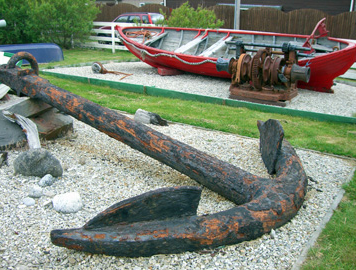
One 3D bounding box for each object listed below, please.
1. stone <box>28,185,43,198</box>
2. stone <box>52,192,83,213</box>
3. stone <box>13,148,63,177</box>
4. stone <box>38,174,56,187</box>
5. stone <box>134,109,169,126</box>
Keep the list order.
[{"bbox_3d":[-1.270,0.509,3.532,0.120,0.113,0.102,-7,19,-21],"label":"stone"},{"bbox_3d":[-0.920,0.566,3.304,0.241,0.146,0.193,-5,18,-17],"label":"stone"},{"bbox_3d":[-1.422,0.285,4.044,0.476,0.252,0.343,-7,19,-20],"label":"stone"},{"bbox_3d":[-1.244,0.436,3.753,0.137,0.118,0.116,-6,19,-19],"label":"stone"},{"bbox_3d":[-0.386,-0.253,5.767,0.500,0.231,0.250,6,18,17],"label":"stone"}]

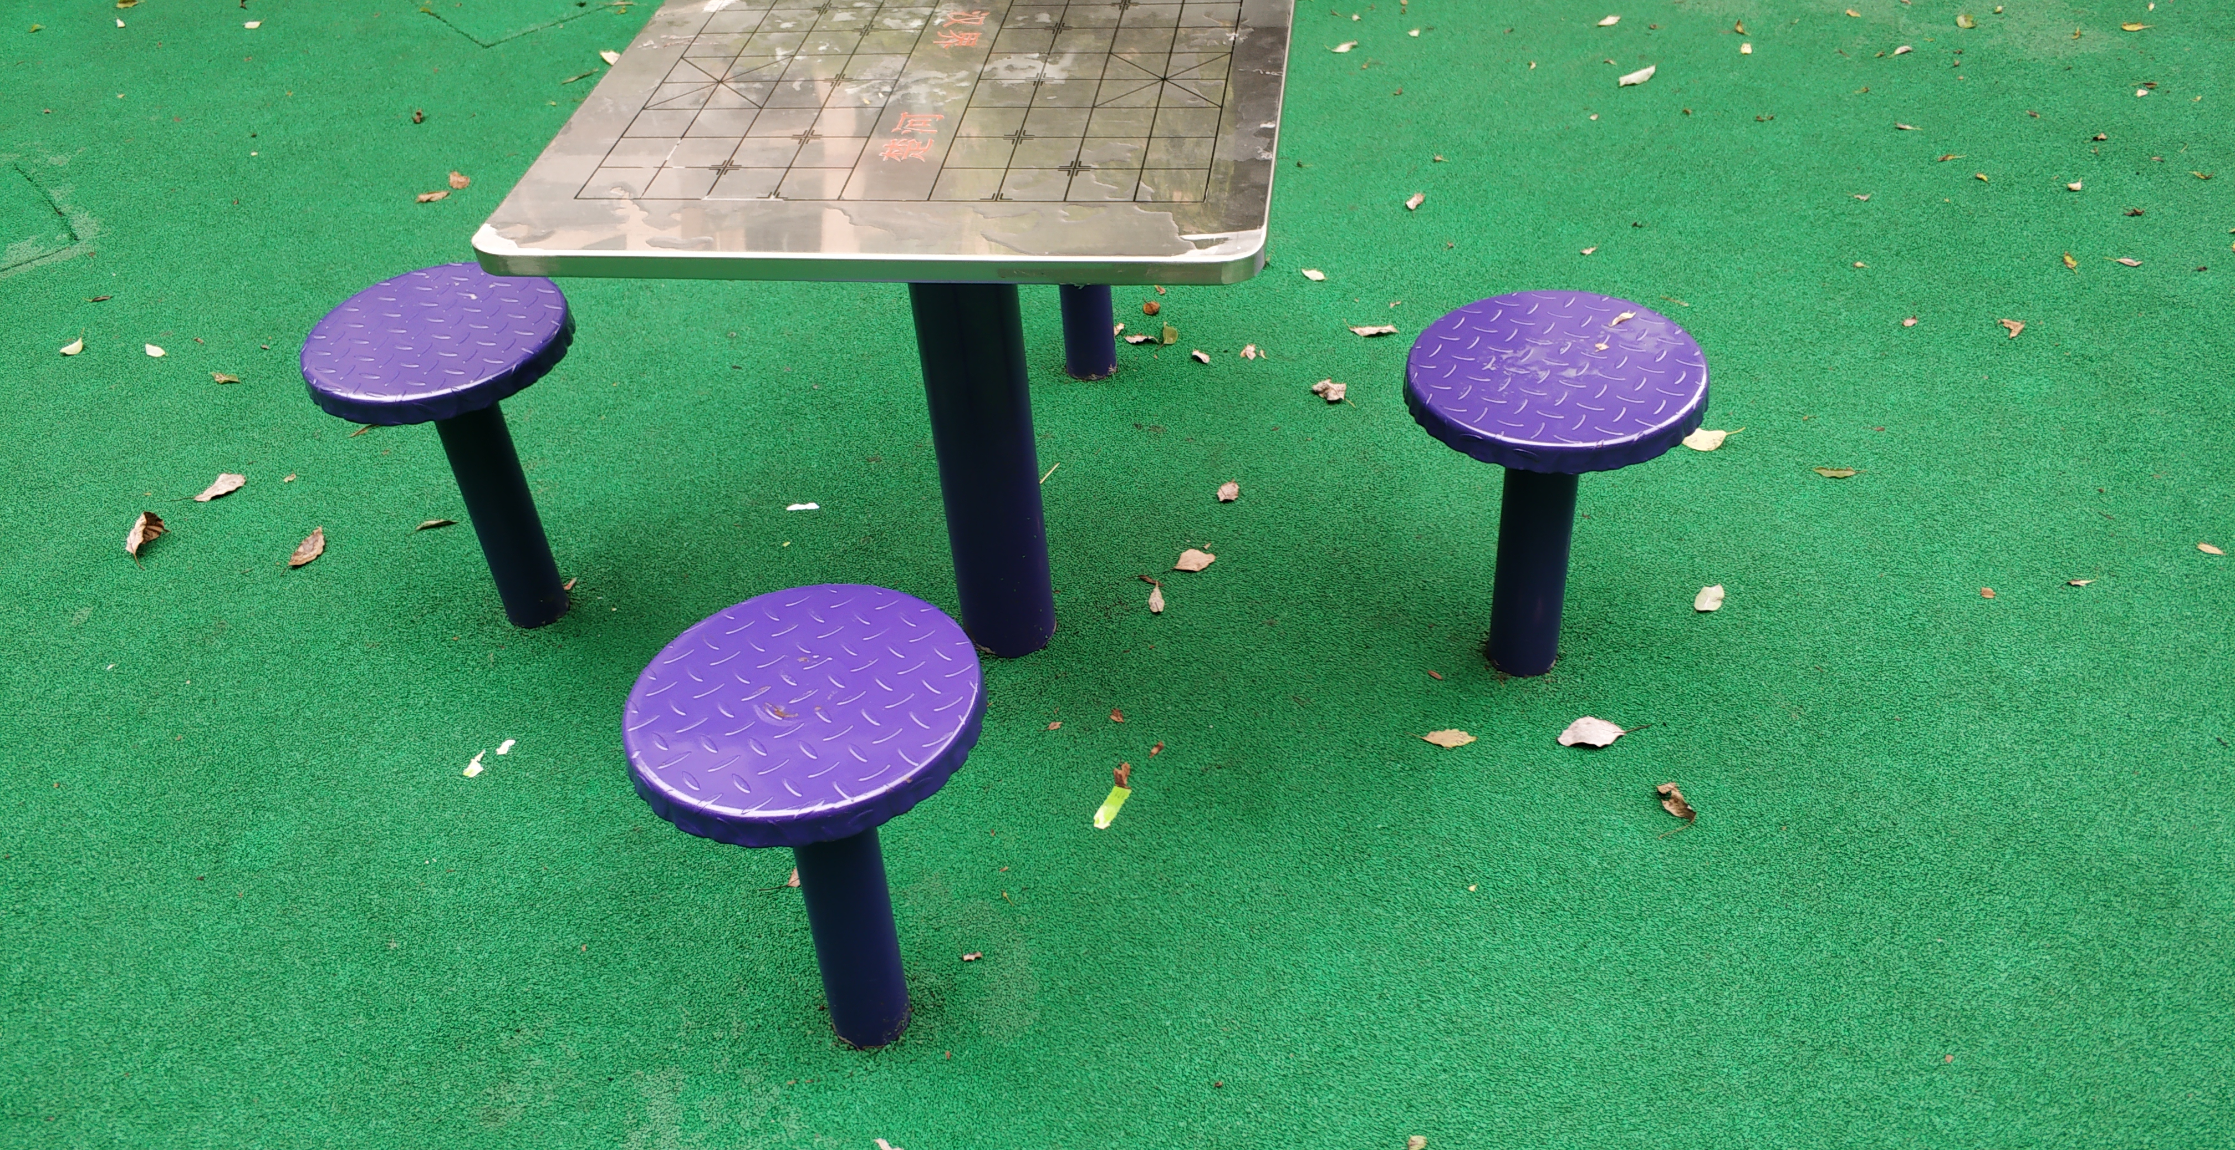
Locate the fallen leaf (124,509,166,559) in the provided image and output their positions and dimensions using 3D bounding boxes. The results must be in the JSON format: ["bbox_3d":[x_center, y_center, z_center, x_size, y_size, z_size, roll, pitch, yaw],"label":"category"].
[{"bbox_3d":[-1.368,-0.055,2.453,0.039,0.030,0.059,17,45,23],"label":"fallen leaf"}]

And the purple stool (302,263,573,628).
[{"bbox_3d":[-0.782,-0.116,2.183,0.310,0.438,0.310,-5,40,0],"label":"purple stool"}]

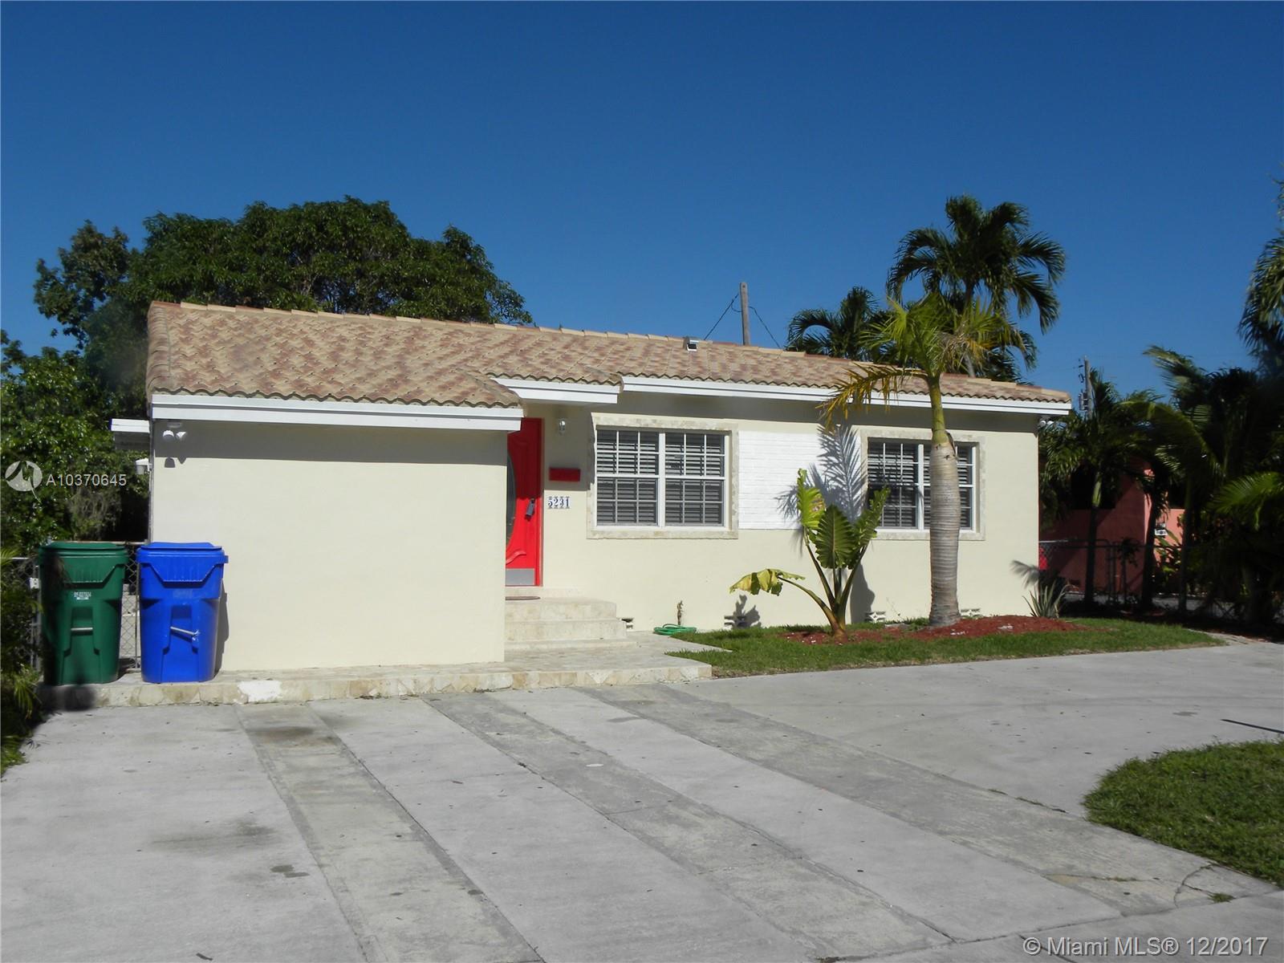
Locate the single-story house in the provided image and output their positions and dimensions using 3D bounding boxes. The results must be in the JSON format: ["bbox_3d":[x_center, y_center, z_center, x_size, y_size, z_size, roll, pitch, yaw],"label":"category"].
[{"bbox_3d":[-0.545,-0.212,18.003,12.780,4.440,10.980,1,-3,-23],"label":"single-story house"}]

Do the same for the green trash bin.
[{"bbox_3d":[-4.712,1.096,10.359,0.680,1.150,0.820,1,-3,-23],"label":"green trash bin"}]

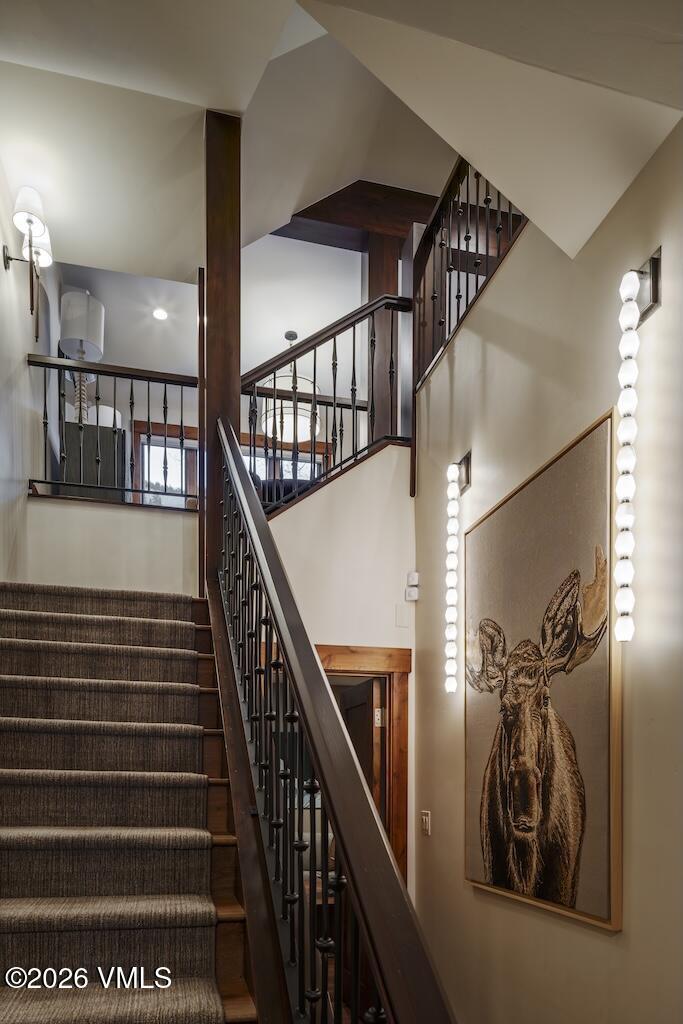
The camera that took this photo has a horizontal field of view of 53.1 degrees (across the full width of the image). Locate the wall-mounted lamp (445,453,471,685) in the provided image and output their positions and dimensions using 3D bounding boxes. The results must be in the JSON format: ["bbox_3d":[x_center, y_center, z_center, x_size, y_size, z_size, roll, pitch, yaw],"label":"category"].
[{"bbox_3d":[0.604,0.339,3.594,0.110,1.240,0.118,0,0,-14],"label":"wall-mounted lamp"}]

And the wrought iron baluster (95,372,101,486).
[{"bbox_3d":[-1.590,-0.532,4.455,0.034,0.730,0.034,0,0,-14],"label":"wrought iron baluster"}]

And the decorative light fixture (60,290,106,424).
[{"bbox_3d":[-1.877,-1.105,4.950,0.300,0.990,0.300,0,0,-14],"label":"decorative light fixture"}]

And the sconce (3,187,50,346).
[{"bbox_3d":[-1.742,-1.344,3.810,0.240,0.720,0.400,0,0,-14],"label":"sconce"}]

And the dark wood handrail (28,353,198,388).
[{"bbox_3d":[-1.479,-0.927,4.485,1.060,0.057,0.065,5,-1,-14],"label":"dark wood handrail"}]

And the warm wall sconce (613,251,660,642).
[{"bbox_3d":[0.956,-0.197,2.225,0.110,1.240,0.118,0,0,-14],"label":"warm wall sconce"}]

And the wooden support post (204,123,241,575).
[{"bbox_3d":[-0.674,-0.910,3.857,0.178,2.600,0.178,0,0,-14],"label":"wooden support post"}]

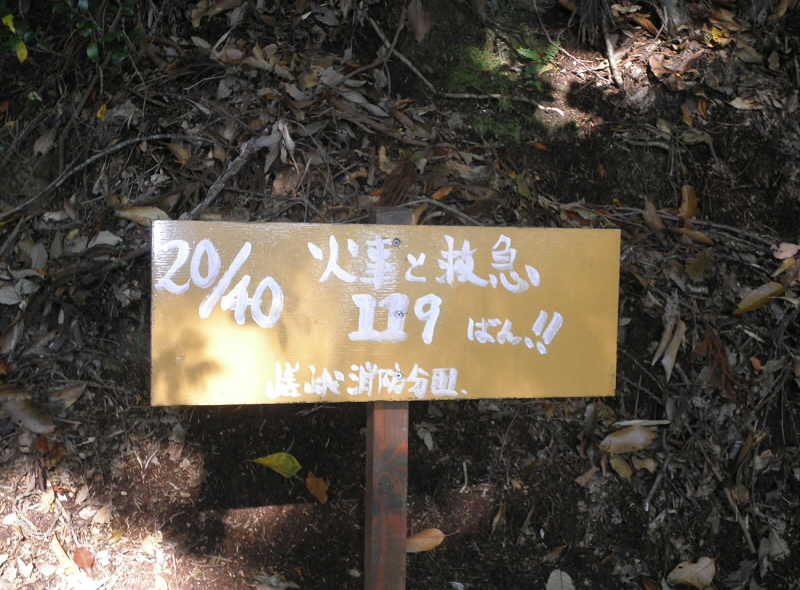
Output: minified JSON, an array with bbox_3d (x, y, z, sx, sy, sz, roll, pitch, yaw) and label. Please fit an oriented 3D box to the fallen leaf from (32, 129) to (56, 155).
[{"bbox_3d":[-0.656,-0.283,1.927,0.030,0.071,0.010,11,-36,8],"label":"fallen leaf"}]

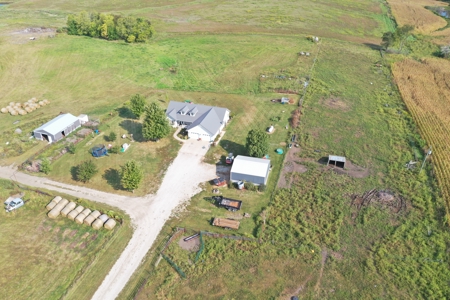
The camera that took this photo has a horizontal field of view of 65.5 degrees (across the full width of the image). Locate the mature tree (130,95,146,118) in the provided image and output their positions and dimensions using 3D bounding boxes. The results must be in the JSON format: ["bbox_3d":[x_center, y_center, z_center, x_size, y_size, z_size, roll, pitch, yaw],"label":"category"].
[{"bbox_3d":[-27.449,-13.705,111.329,4.894,8.159,4.894,1,31,0],"label":"mature tree"}]

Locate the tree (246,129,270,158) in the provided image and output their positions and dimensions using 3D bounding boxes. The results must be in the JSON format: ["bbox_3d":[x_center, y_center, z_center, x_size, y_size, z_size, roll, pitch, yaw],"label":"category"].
[{"bbox_3d":[8.313,-1.053,90.070,6.100,9.200,6.100,9,32,14],"label":"tree"}]

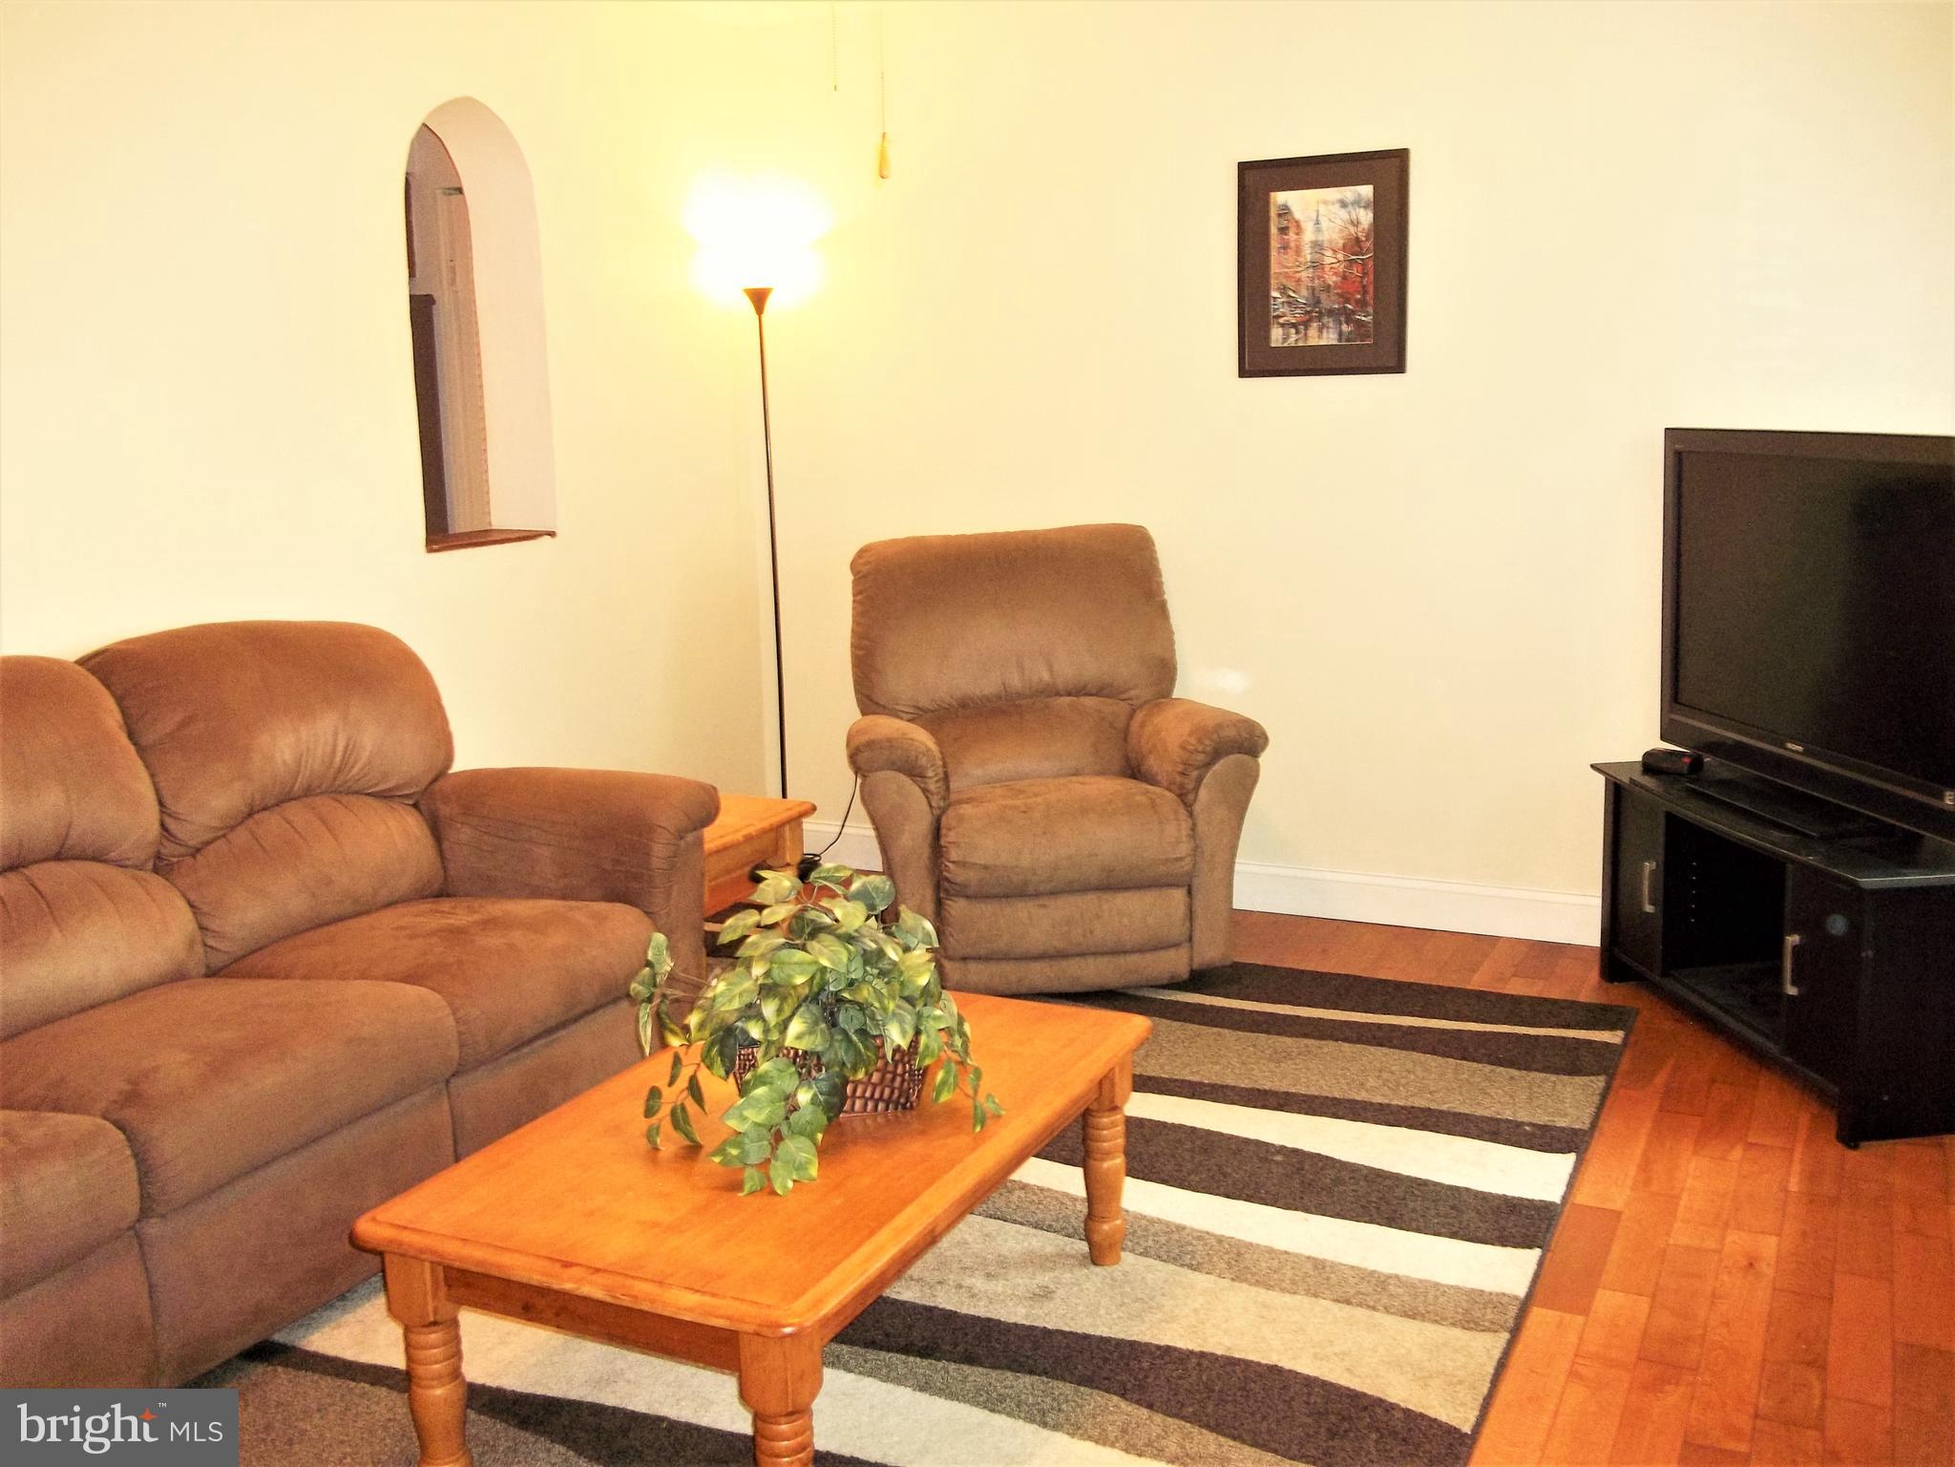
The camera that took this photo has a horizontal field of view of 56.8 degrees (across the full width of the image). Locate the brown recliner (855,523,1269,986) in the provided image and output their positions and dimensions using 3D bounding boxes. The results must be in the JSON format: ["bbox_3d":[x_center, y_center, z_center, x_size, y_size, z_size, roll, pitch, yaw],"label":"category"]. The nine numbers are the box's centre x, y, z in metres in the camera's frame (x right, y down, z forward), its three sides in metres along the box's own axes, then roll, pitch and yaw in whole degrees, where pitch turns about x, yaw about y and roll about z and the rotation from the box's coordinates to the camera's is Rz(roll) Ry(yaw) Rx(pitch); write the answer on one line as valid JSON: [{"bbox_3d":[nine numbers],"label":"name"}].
[{"bbox_3d":[0.146,0.045,4.507,0.960,1.030,0.880,-3,10,-8],"label":"brown recliner"}]

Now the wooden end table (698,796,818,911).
[{"bbox_3d":[-0.753,0.428,4.093,0.600,0.470,0.560,3,11,26],"label":"wooden end table"}]

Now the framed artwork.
[{"bbox_3d":[0.857,-1.162,4.505,0.428,0.532,0.025,3,11,26],"label":"framed artwork"}]

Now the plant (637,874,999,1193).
[{"bbox_3d":[-0.215,0.366,2.490,0.480,0.310,0.460,-2,10,0],"label":"plant"}]

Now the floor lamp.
[{"bbox_3d":[-0.590,-0.454,5.239,0.240,1.800,0.240,3,11,26],"label":"floor lamp"}]

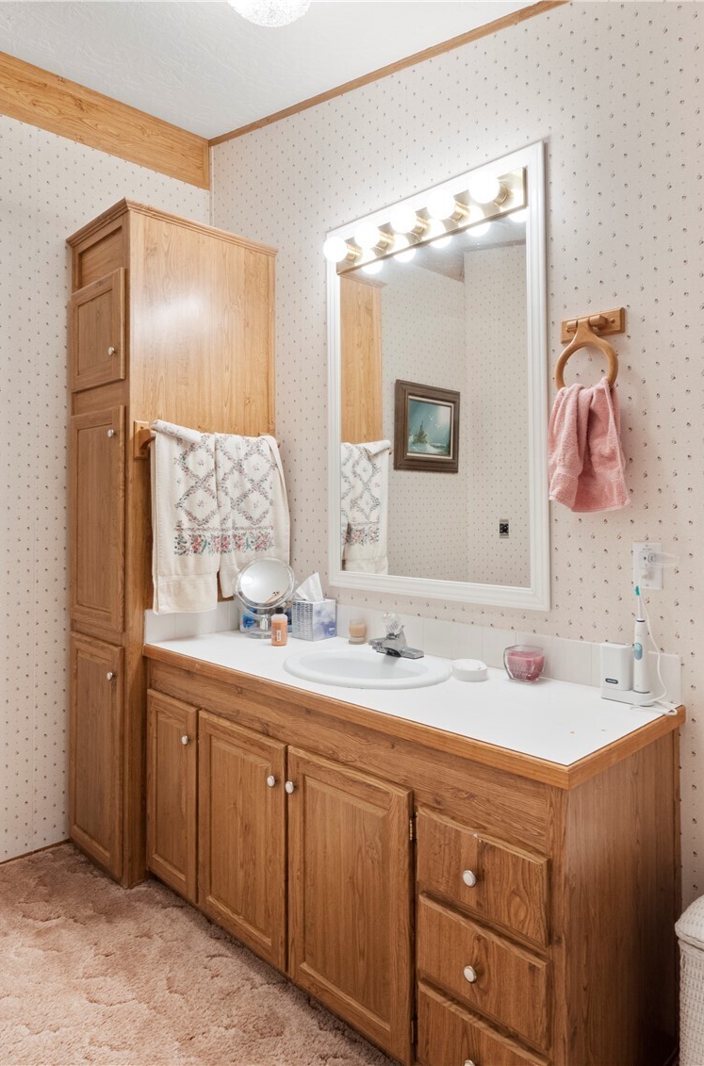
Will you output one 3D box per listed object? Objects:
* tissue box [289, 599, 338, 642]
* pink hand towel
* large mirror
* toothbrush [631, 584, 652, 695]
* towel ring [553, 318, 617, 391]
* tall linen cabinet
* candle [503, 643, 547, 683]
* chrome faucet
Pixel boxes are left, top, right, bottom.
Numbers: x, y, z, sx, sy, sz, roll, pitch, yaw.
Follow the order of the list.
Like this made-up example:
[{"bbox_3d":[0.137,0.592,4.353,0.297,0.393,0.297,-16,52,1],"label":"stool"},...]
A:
[{"bbox_3d":[-0.133,0.305,2.370,0.112,0.136,0.112,2,2,45],"label":"tissue box"},{"bbox_3d":[0.588,-0.215,1.665,0.198,0.323,0.073,2,2,45],"label":"pink hand towel"},{"bbox_3d":[0.227,-0.412,2.058,0.833,1.226,0.035,2,2,45],"label":"large mirror"},{"bbox_3d":[0.681,0.250,1.556,0.030,0.250,0.034,2,2,45],"label":"toothbrush"},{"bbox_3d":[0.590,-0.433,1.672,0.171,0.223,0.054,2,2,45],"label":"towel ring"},{"bbox_3d":[-0.685,0.041,2.556,0.473,2.262,0.640,2,2,45],"label":"tall linen cabinet"},{"bbox_3d":[0.461,0.348,1.765,0.106,0.088,0.106,2,2,45],"label":"candle"},{"bbox_3d":[0.110,0.309,1.992,0.148,0.130,0.165,2,2,45],"label":"chrome faucet"}]

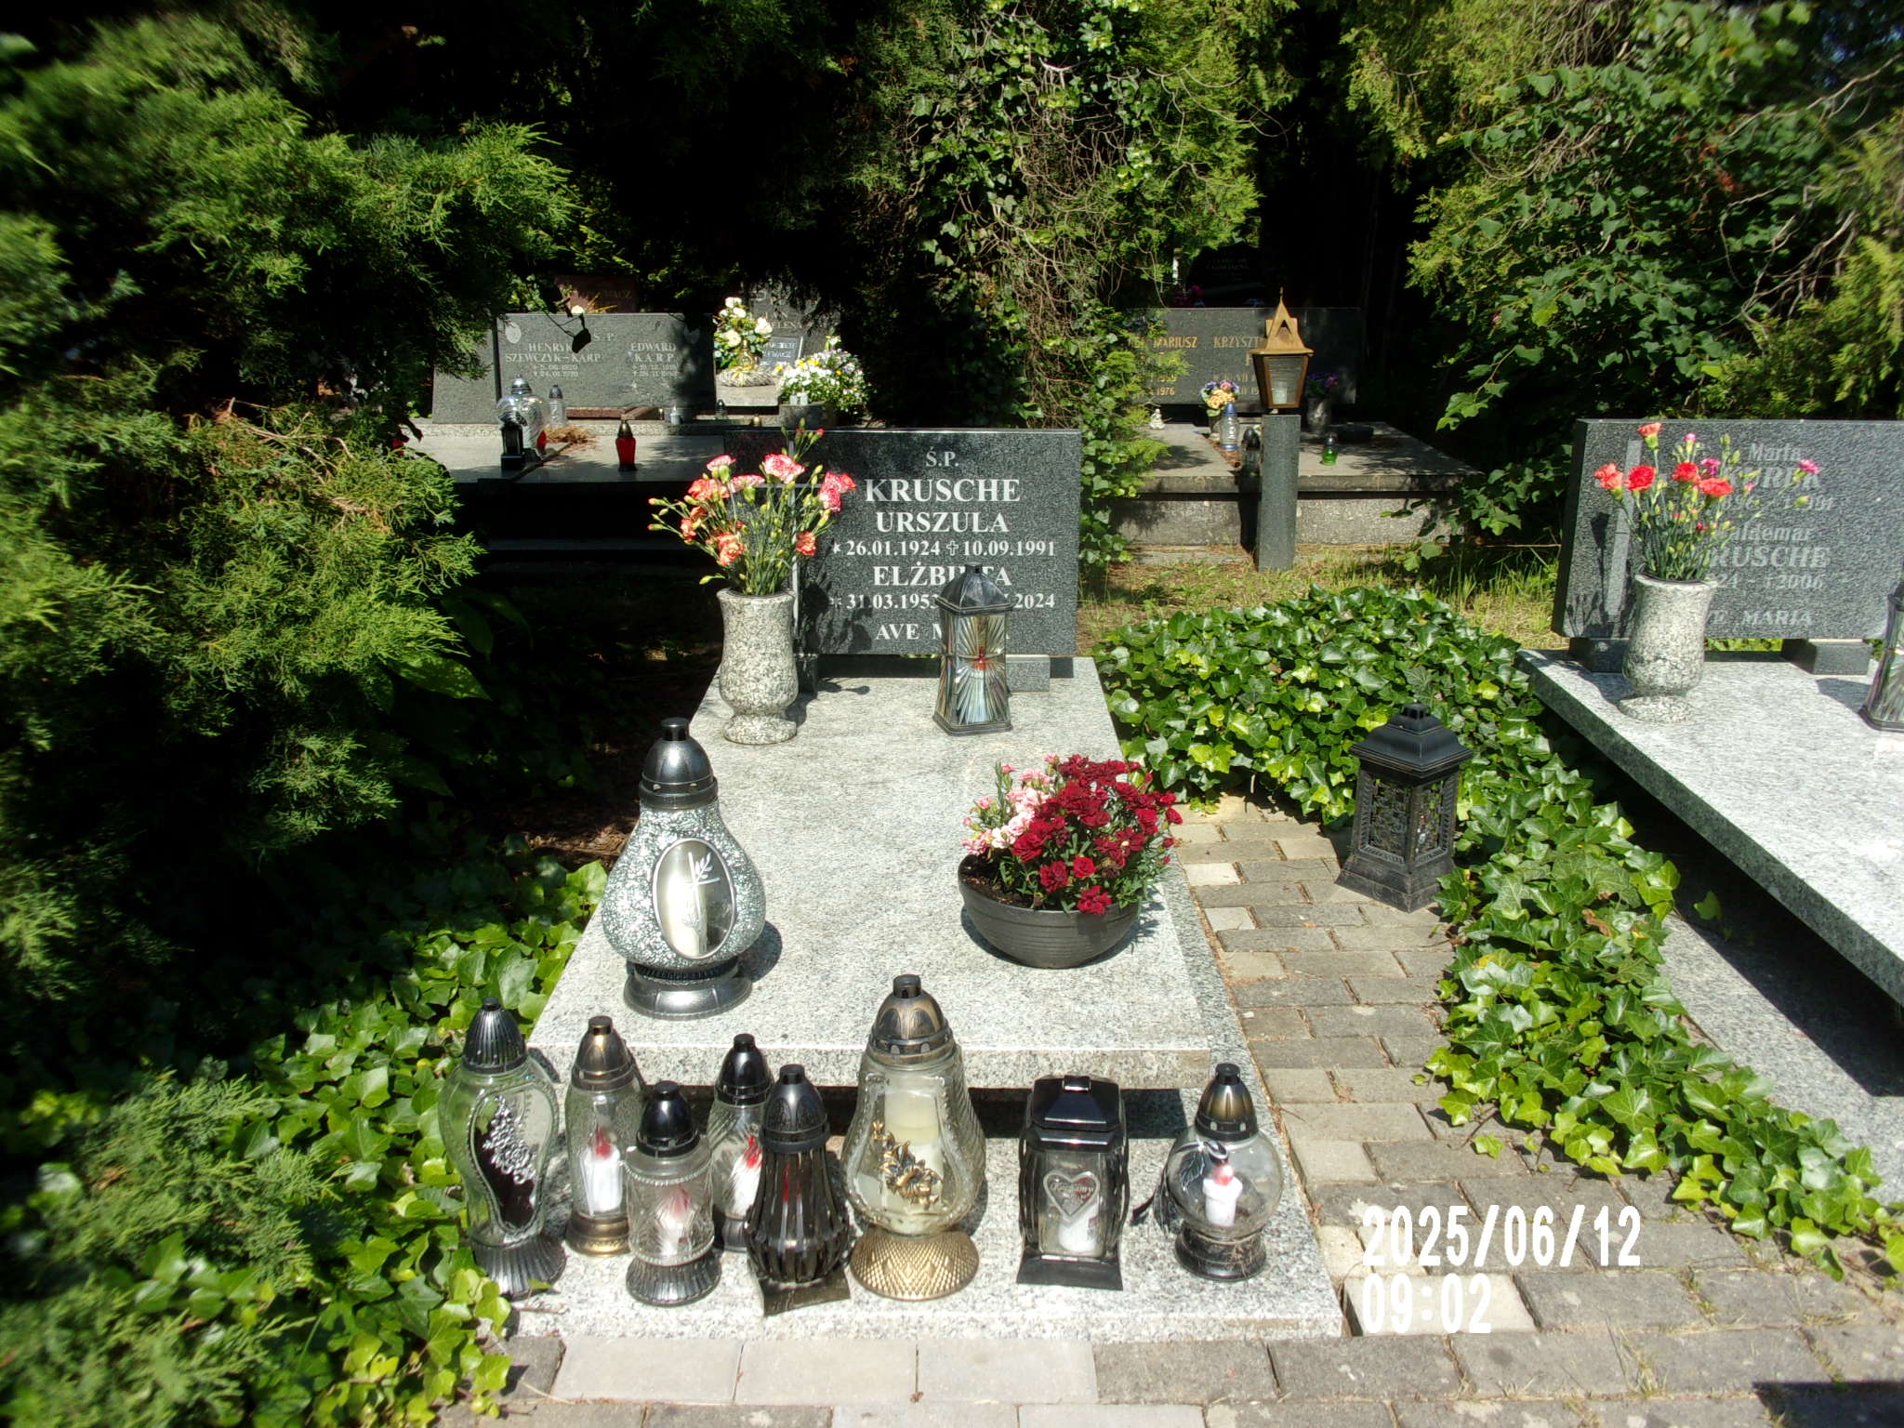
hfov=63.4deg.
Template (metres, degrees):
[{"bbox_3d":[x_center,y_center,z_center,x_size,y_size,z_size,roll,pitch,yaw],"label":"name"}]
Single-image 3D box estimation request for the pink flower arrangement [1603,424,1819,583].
[{"bbox_3d":[1.365,-0.378,2.790,0.377,0.284,0.270,0,17,0],"label":"pink flower arrangement"}]

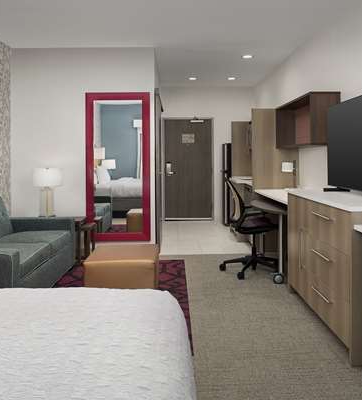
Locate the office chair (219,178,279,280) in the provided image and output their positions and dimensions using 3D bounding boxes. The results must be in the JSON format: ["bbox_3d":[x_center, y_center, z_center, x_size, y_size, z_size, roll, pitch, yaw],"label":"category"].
[{"bbox_3d":[0.752,0.258,4.200,0.640,0.980,0.640,0,4,-1],"label":"office chair"}]

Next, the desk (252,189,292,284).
[{"bbox_3d":[1.200,0.341,4.375,0.600,0.770,1.450,0,4,-1],"label":"desk"}]

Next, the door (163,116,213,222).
[{"bbox_3d":[0.140,-0.618,7.820,0.975,1.990,0.080,0,4,-1],"label":"door"}]

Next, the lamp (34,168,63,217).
[{"bbox_3d":[-1.575,-0.091,4.750,0.360,0.600,0.360,0,4,-1],"label":"lamp"}]

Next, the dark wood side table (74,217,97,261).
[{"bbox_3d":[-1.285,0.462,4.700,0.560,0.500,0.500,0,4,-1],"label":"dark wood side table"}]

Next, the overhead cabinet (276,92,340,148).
[{"bbox_3d":[1.367,-0.846,4.460,0.283,0.497,1.320,0,4,-1],"label":"overhead cabinet"}]

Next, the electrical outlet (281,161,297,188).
[{"bbox_3d":[1.341,-0.303,5.030,0.200,0.360,0.120,0,4,-1],"label":"electrical outlet"}]

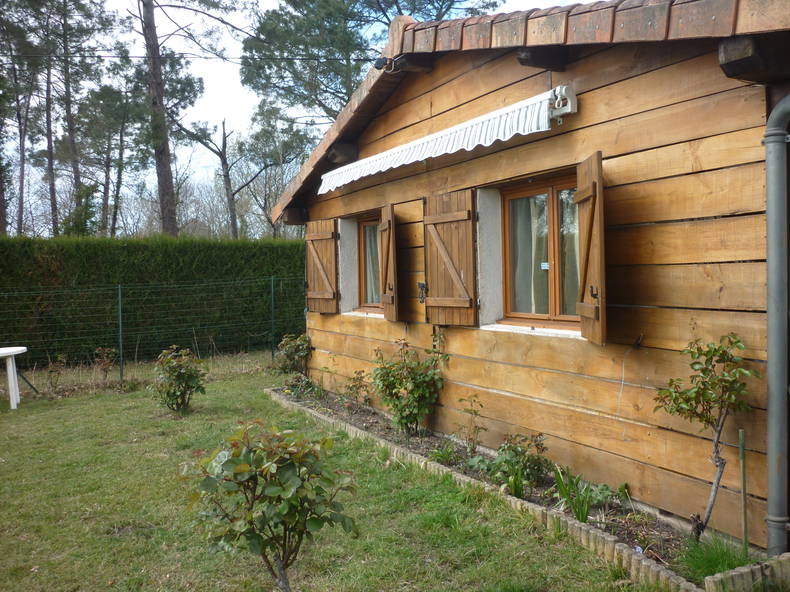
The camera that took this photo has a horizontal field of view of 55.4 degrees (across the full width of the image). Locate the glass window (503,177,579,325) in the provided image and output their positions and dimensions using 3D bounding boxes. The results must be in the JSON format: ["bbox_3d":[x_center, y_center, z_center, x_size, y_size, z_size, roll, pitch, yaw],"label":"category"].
[{"bbox_3d":[1.282,-0.327,5.896,0.100,1.135,1.313,-2,2,-26],"label":"glass window"}]

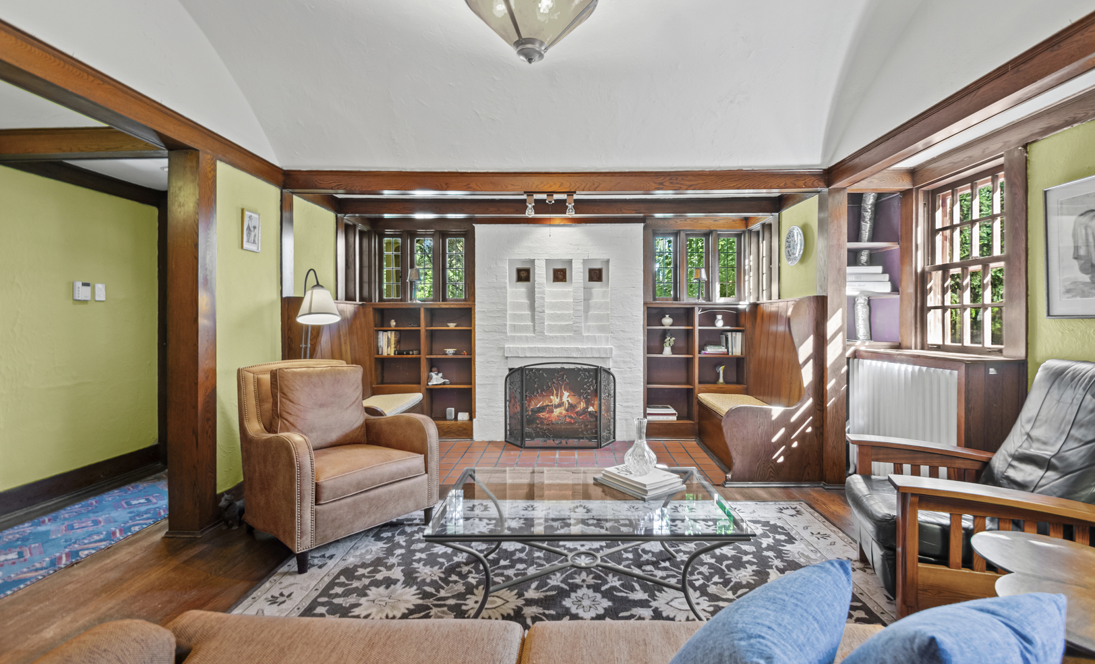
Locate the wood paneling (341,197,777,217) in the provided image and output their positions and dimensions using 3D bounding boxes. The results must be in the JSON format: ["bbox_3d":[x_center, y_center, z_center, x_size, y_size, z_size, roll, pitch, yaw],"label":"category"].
[{"bbox_3d":[0.085,-1.108,4.070,3.850,0.145,0.120,0,1,1],"label":"wood paneling"}]

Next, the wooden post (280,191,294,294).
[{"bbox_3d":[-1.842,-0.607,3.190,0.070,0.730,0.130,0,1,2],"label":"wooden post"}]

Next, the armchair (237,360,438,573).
[{"bbox_3d":[-1.200,0.645,2.650,0.780,0.940,0.775,1,1,39],"label":"armchair"}]

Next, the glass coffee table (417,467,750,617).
[{"bbox_3d":[0.160,0.920,1.973,1.170,0.432,0.742,0,1,2],"label":"glass coffee table"}]

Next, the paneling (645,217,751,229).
[{"bbox_3d":[1.555,-1.134,4.760,1.120,0.140,0.070,0,1,1],"label":"paneling"}]

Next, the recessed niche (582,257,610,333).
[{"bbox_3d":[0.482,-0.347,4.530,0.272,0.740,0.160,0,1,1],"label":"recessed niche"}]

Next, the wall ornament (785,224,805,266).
[{"bbox_3d":[2.032,-0.709,3.760,0.040,0.330,0.330,0,1,2],"label":"wall ornament"}]

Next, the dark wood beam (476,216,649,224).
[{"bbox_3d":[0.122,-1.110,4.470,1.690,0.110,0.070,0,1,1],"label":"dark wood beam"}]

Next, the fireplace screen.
[{"bbox_3d":[0.123,0.678,4.345,1.090,0.790,0.250,0,1,2],"label":"fireplace screen"}]

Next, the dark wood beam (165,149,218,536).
[{"bbox_3d":[-2.030,0.050,2.630,0.185,2.150,0.160,0,1,2],"label":"dark wood beam"}]

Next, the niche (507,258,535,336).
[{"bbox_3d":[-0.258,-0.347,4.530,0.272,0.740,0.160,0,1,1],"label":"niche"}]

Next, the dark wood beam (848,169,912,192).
[{"bbox_3d":[2.424,-1.106,3.370,0.480,0.140,0.110,0,1,1],"label":"dark wood beam"}]

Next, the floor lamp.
[{"bbox_3d":[-1.530,0.350,3.000,0.320,1.520,0.380,-1,1,-37],"label":"floor lamp"}]

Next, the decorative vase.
[{"bbox_3d":[0.413,0.508,2.020,0.146,0.250,0.146,0,1,0],"label":"decorative vase"}]

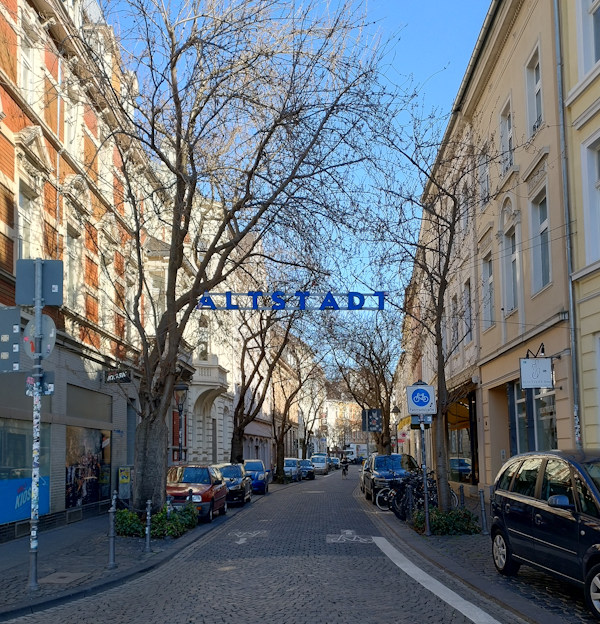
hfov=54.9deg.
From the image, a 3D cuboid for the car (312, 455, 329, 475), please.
[{"bbox_3d":[1.920,15.279,57.683,1.780,1.720,4.400,-2,-12,5],"label":"car"}]

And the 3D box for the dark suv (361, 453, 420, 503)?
[{"bbox_3d":[3.390,6.088,21.284,1.860,1.730,4.600,-1,-12,2],"label":"dark suv"}]

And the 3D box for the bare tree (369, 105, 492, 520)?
[{"bbox_3d":[3.049,0.222,13.500,2.900,9.500,2.900,-1,-12,2],"label":"bare tree"}]

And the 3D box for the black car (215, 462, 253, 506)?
[{"bbox_3d":[-2.679,6.251,21.460,1.780,1.500,4.250,-1,-12,2],"label":"black car"}]

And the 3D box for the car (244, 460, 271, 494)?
[{"bbox_3d":[-2.209,7.792,27.559,1.680,1.490,3.900,-1,-12,3],"label":"car"}]

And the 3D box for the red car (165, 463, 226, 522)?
[{"bbox_3d":[-3.019,4.850,15.752,1.700,1.430,4.050,-1,-12,1],"label":"red car"}]

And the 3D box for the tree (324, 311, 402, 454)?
[{"bbox_3d":[2.835,3.952,25.800,3.500,8.000,3.500,-1,-12,2],"label":"tree"}]

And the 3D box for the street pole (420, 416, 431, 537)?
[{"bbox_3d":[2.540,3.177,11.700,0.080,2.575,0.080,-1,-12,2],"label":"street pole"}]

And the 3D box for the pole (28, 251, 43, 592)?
[{"bbox_3d":[-3.308,1.334,7.250,0.100,4.091,0.100,-1,-12,2],"label":"pole"}]

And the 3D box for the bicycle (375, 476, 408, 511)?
[{"bbox_3d":[2.924,5.630,18.013,1.750,1.060,0.600,9,-15,-37],"label":"bicycle"}]

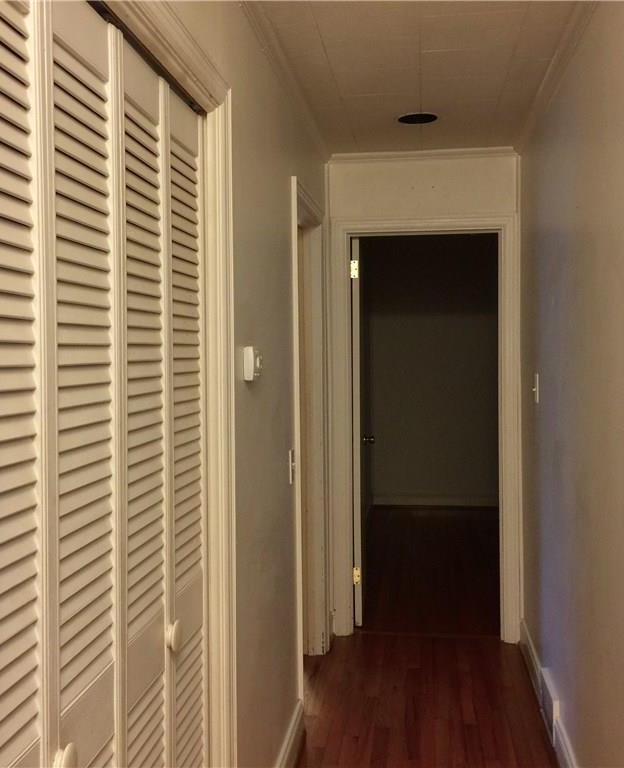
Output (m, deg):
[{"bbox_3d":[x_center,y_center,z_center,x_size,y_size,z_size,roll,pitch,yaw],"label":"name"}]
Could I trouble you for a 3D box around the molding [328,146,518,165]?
[{"bbox_3d":[0.547,-1.145,4.284,0.950,0.043,0.038,0,1,8],"label":"molding"}]

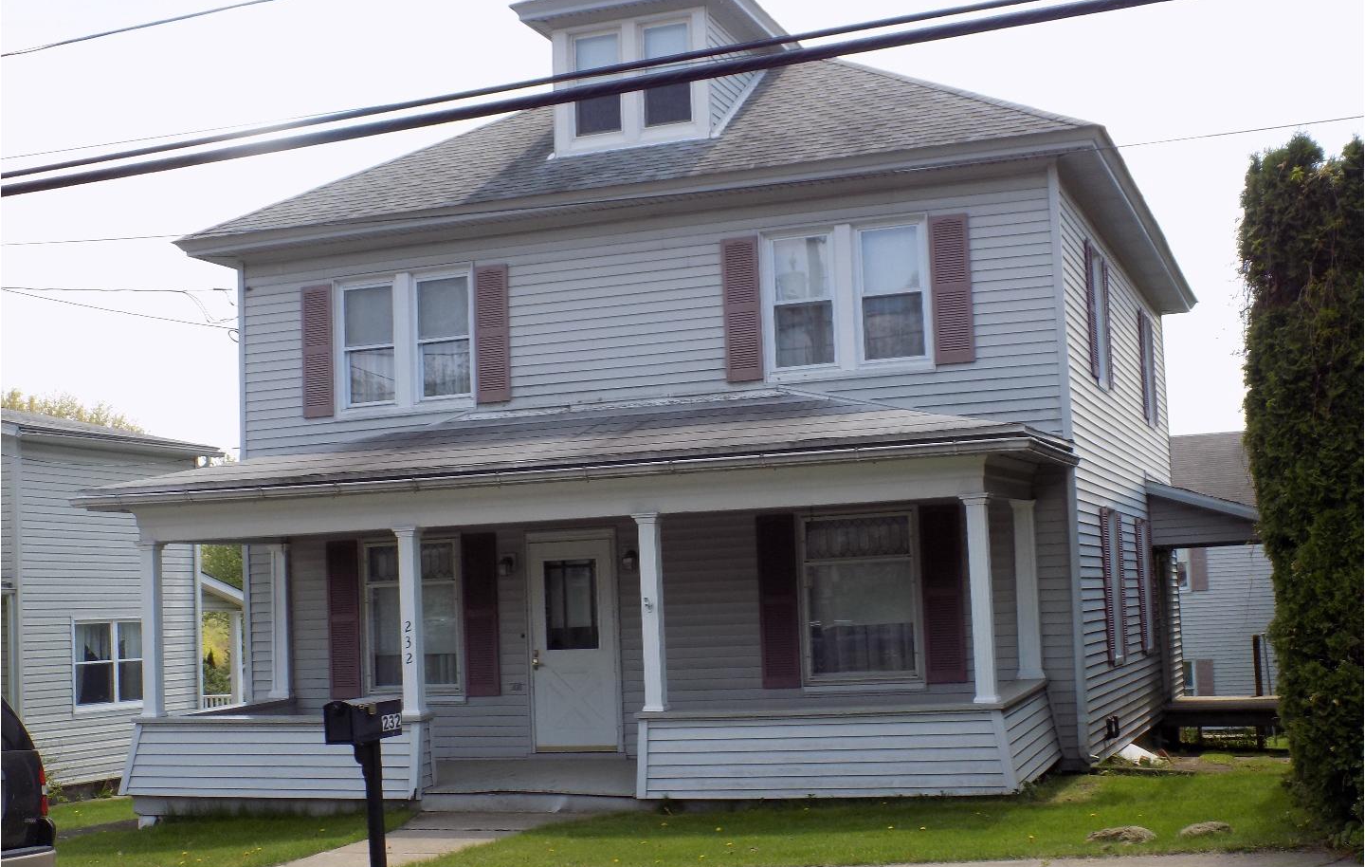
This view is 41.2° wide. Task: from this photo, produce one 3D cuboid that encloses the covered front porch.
[{"bbox_3d":[-0.998,1.429,16.446,8.820,3.670,2.710,-4,-6,20],"label":"covered front porch"}]

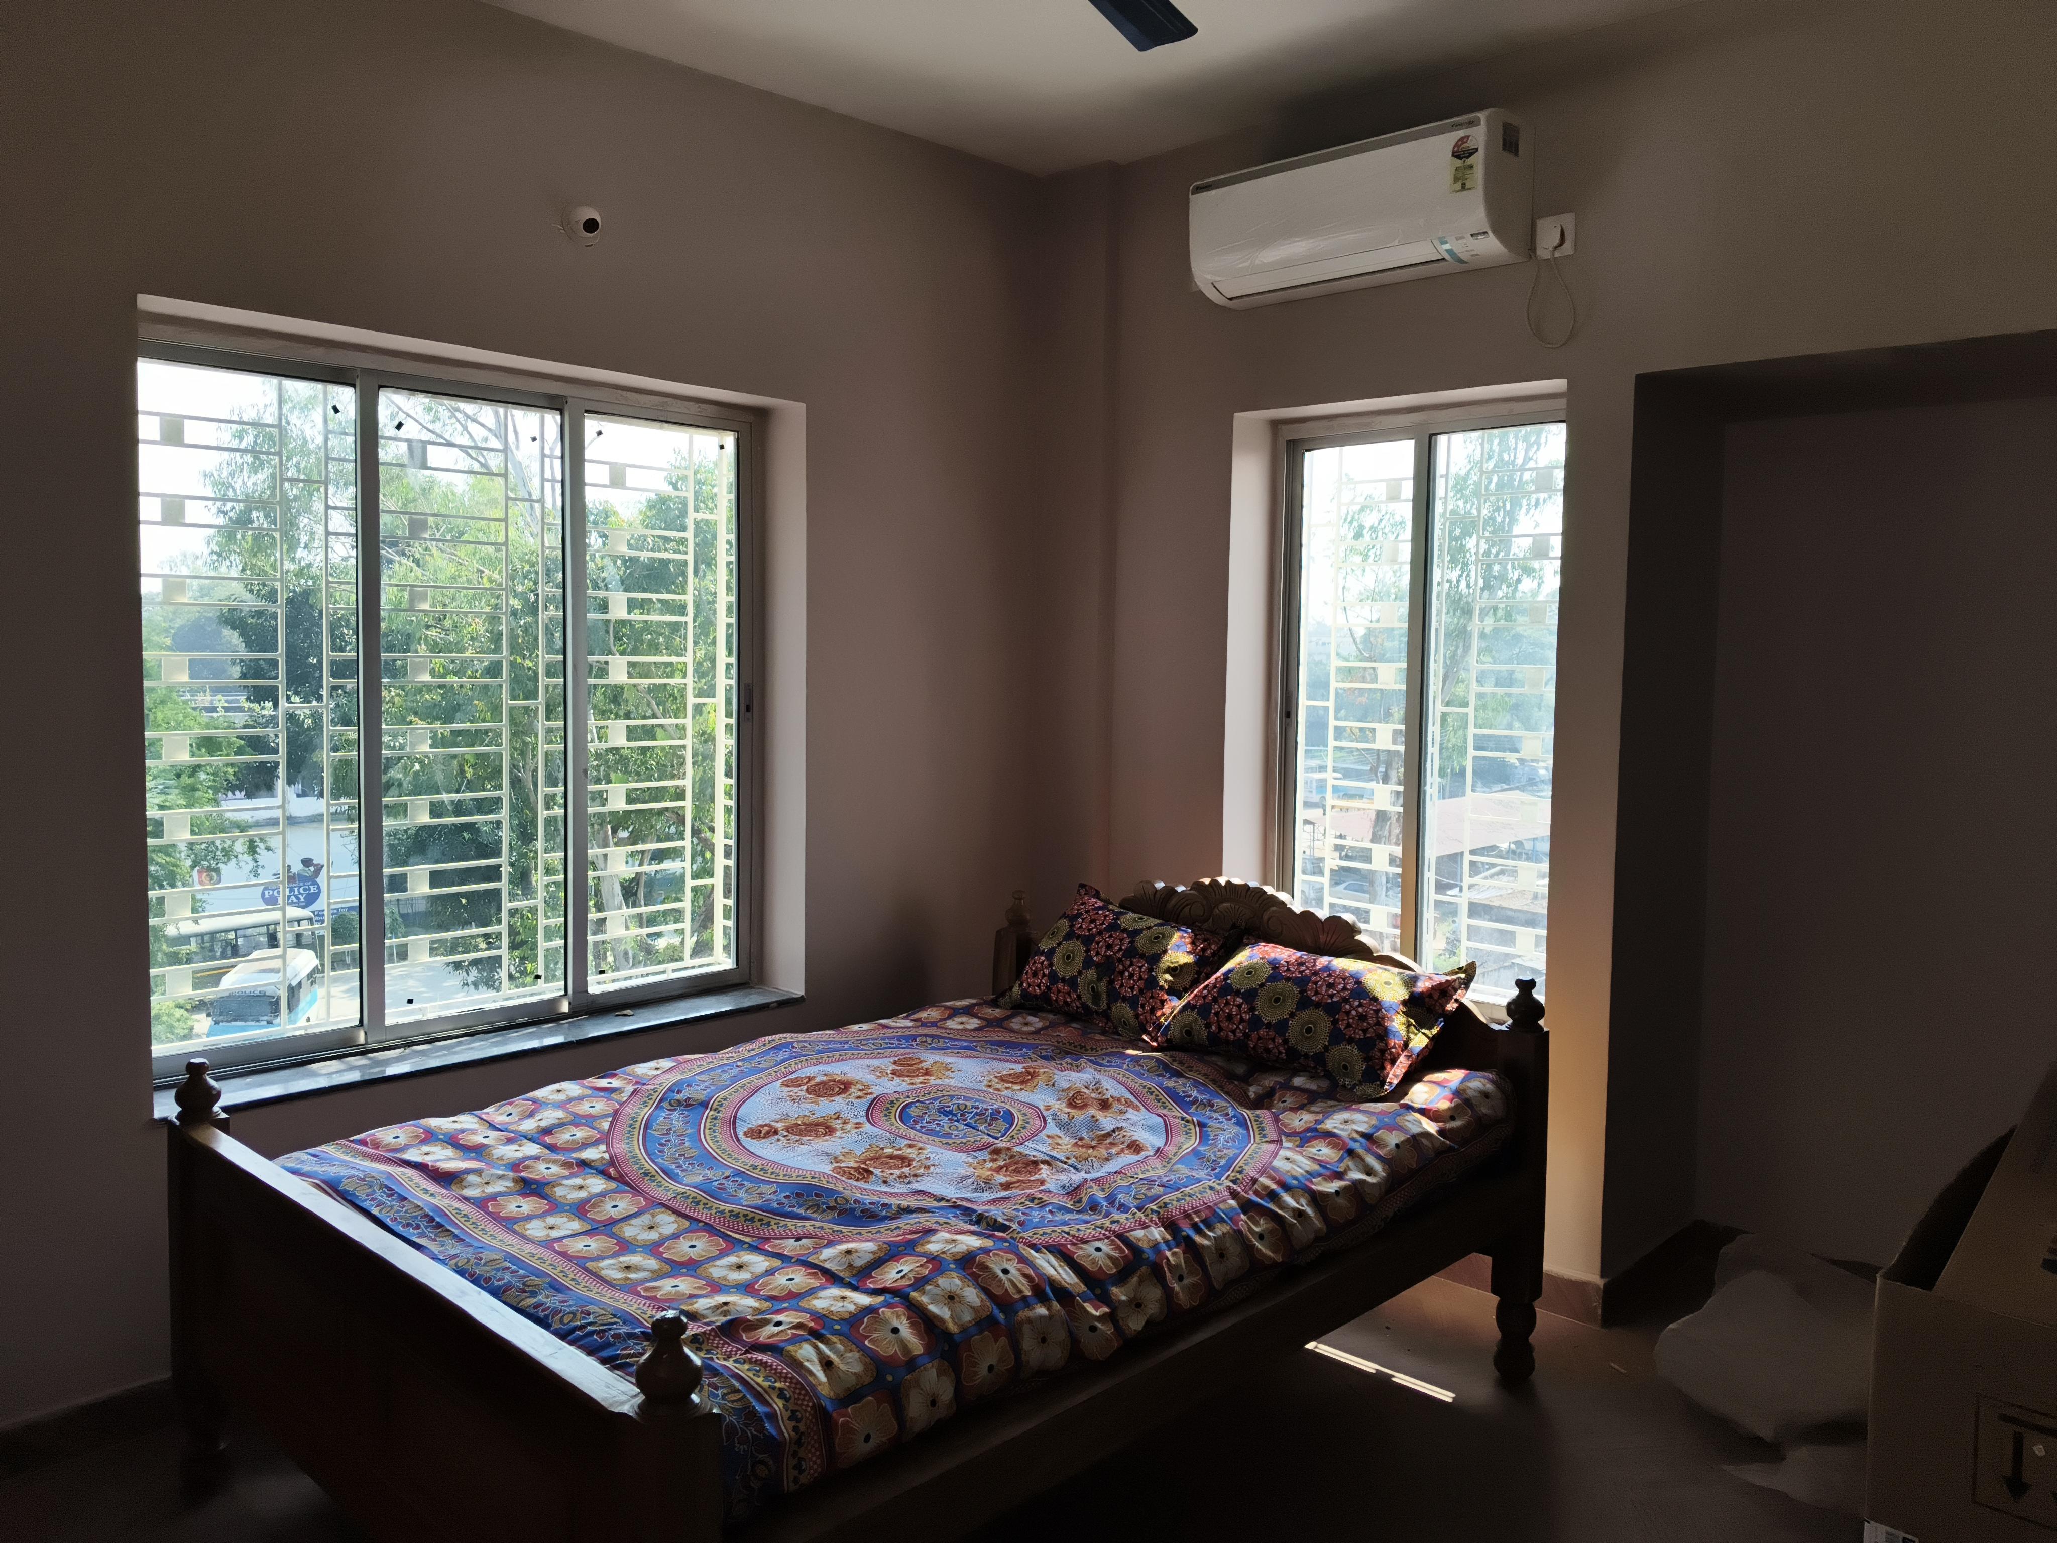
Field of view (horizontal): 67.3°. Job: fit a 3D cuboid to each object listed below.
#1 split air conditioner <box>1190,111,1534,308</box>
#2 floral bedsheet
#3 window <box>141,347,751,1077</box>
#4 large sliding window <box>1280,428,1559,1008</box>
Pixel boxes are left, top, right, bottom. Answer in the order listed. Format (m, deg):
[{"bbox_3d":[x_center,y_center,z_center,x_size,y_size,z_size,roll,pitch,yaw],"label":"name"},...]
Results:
[{"bbox_3d":[0.769,-1.315,3.689,0.812,0.299,0.224,5,6,44],"label":"split air conditioner"},{"bbox_3d":[-0.222,0.699,2.969,1.520,0.186,1.922,5,6,44],"label":"floral bedsheet"},{"bbox_3d":[-1.269,-0.140,3.591,0.097,1.484,1.480,5,6,44],"label":"window"},{"bbox_3d":[1.024,-0.147,3.981,0.884,1.494,0.089,5,6,44],"label":"large sliding window"}]

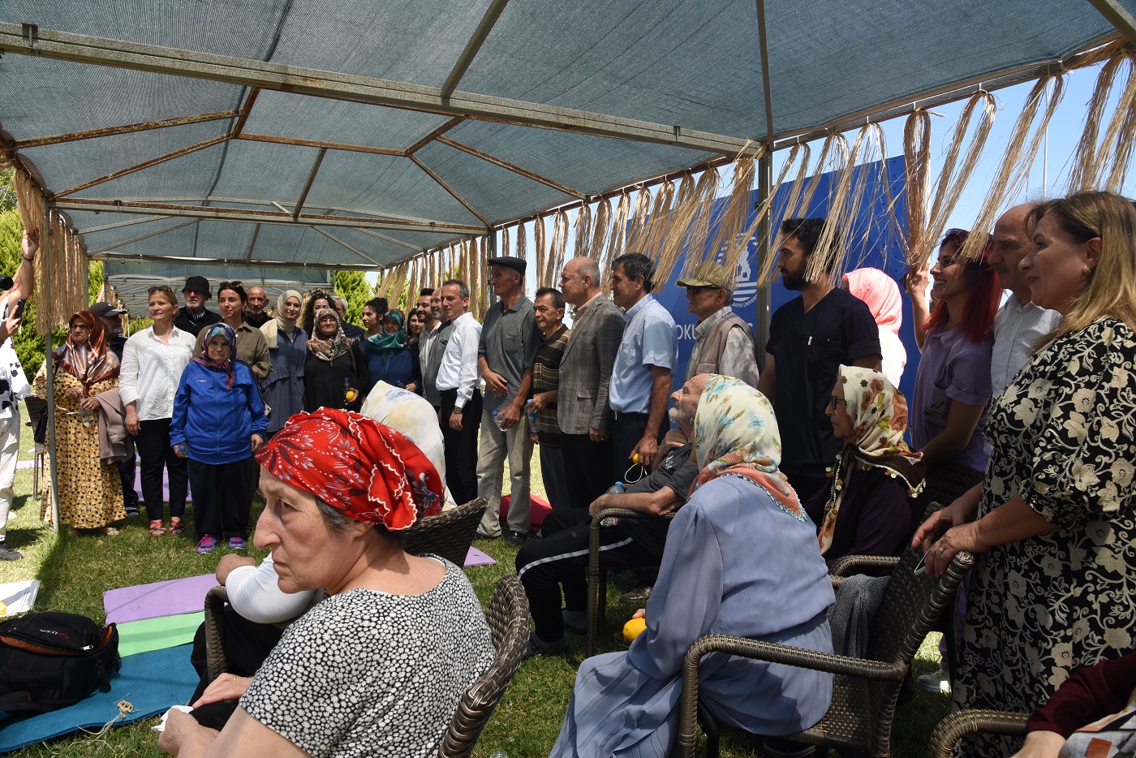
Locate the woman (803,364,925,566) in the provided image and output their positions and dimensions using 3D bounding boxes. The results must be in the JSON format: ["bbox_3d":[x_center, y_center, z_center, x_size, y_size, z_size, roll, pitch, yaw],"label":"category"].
[{"bbox_3d":[0.760,0.547,2.394,0.750,1.170,0.520,0,3,2],"label":"woman"}]

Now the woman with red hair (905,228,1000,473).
[{"bbox_3d":[1.355,0.291,2.720,0.370,1.646,0.480,0,3,-7],"label":"woman with red hair"}]

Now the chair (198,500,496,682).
[{"bbox_3d":[-0.555,0.738,2.024,0.600,0.830,0.570,2,4,35],"label":"chair"}]

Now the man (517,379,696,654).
[{"bbox_3d":[0.230,0.528,3.014,0.880,1.140,0.560,0,3,3],"label":"man"}]

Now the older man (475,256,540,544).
[{"bbox_3d":[-0.381,0.113,4.794,0.380,1.769,0.540,-3,4,-40],"label":"older man"}]

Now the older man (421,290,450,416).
[{"bbox_3d":[-0.965,0.148,5.517,0.320,1.619,0.500,-3,4,-40],"label":"older man"}]

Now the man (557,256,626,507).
[{"bbox_3d":[0.130,0.189,4.097,0.360,1.695,0.520,-1,3,-22],"label":"man"}]

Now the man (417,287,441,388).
[{"bbox_3d":[-1.102,0.107,6.015,0.500,1.644,0.320,3,4,43],"label":"man"}]

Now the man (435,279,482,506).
[{"bbox_3d":[-0.714,0.166,5.017,0.340,1.639,0.500,-2,4,-32],"label":"man"}]

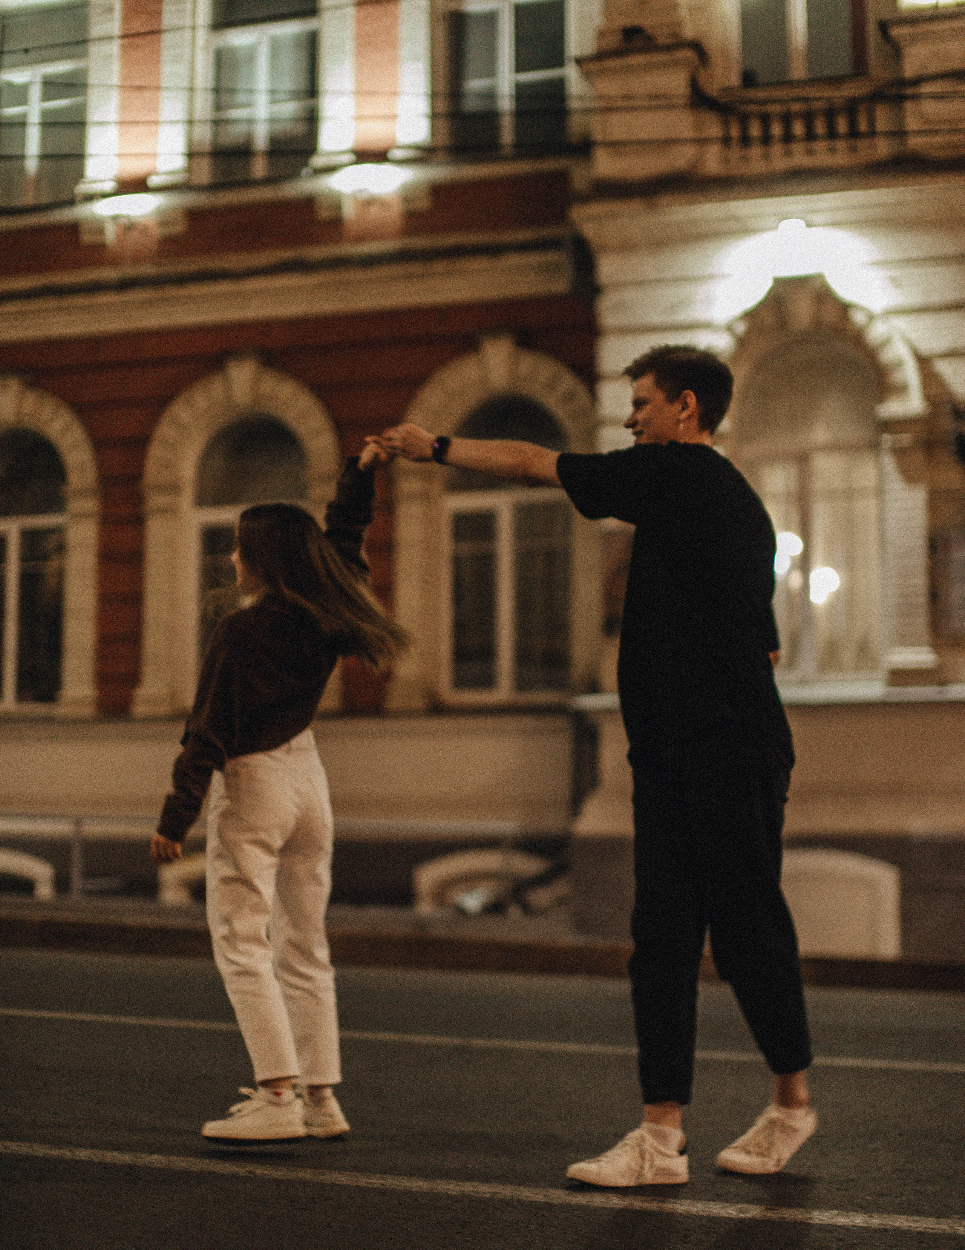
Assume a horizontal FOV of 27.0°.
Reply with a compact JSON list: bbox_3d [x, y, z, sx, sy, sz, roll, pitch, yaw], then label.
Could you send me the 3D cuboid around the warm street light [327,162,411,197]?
[{"bbox_3d":[-0.734,-3.075,14.086,0.637,0.235,0.300,-2,-7,17],"label":"warm street light"}]

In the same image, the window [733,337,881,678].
[{"bbox_3d":[2.002,-0.711,12.360,0.908,2.117,0.180,-2,-7,17],"label":"window"}]

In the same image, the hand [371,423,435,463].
[{"bbox_3d":[-0.182,-0.409,4.520,0.155,0.085,0.090,-2,-7,15],"label":"hand"}]

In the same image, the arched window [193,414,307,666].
[{"bbox_3d":[-1.636,-0.475,14.441,0.884,2.097,0.180,-2,-7,17],"label":"arched window"}]

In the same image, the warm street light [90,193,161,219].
[{"bbox_3d":[-2.528,-2.999,14.648,0.563,0.185,0.300,-2,-7,17],"label":"warm street light"}]

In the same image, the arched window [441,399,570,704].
[{"bbox_3d":[0.193,-0.538,13.866,0.906,2.099,0.180,-2,-7,17],"label":"arched window"}]

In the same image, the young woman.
[{"bbox_3d":[-0.471,0.394,4.680,0.440,1.630,0.530,-5,-8,41],"label":"young woman"}]

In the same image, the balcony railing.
[{"bbox_3d":[1.918,-2.962,12.095,1.230,0.529,0.250,-2,-7,17],"label":"balcony railing"}]

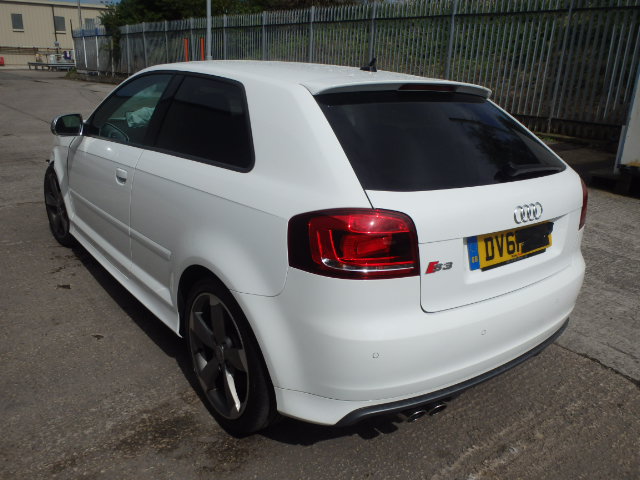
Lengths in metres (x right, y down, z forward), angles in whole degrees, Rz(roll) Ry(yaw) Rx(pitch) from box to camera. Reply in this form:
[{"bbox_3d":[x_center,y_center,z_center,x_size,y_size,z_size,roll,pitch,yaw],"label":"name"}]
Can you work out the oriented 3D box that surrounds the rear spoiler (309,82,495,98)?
[{"bbox_3d":[0.362,-0.623,2.131,1.060,0.080,0.180,-10,22,-37],"label":"rear spoiler"}]

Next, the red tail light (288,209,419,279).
[{"bbox_3d":[0.107,0.003,1.459,0.330,0.200,0.240,-10,22,-37],"label":"red tail light"}]

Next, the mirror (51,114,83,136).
[{"bbox_3d":[-1.464,-0.666,3.003,0.175,0.125,0.120,-10,22,-37],"label":"mirror"}]

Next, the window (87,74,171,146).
[{"bbox_3d":[-1.028,-0.691,2.751,0.050,0.430,1.040,23,0,-42],"label":"window"}]

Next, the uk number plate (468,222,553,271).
[{"bbox_3d":[0.692,0.010,1.852,0.520,0.111,0.012,-10,5,-37],"label":"uk number plate"}]

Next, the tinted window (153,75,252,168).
[{"bbox_3d":[-0.418,-0.468,2.015,0.050,0.360,0.880,23,0,-42],"label":"tinted window"}]

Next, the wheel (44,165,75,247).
[{"bbox_3d":[-1.893,-0.260,3.919,0.225,0.637,0.637,-11,22,-38],"label":"wheel"}]

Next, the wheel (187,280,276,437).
[{"bbox_3d":[-0.301,0.414,2.006,0.225,0.637,0.637,-10,22,-37],"label":"wheel"}]

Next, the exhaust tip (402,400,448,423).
[{"bbox_3d":[0.342,0.569,1.820,0.180,0.080,0.130,-10,22,-37],"label":"exhaust tip"}]

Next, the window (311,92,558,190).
[{"bbox_3d":[0.521,-0.390,1.980,1.230,0.060,0.530,-10,56,-37],"label":"window"}]

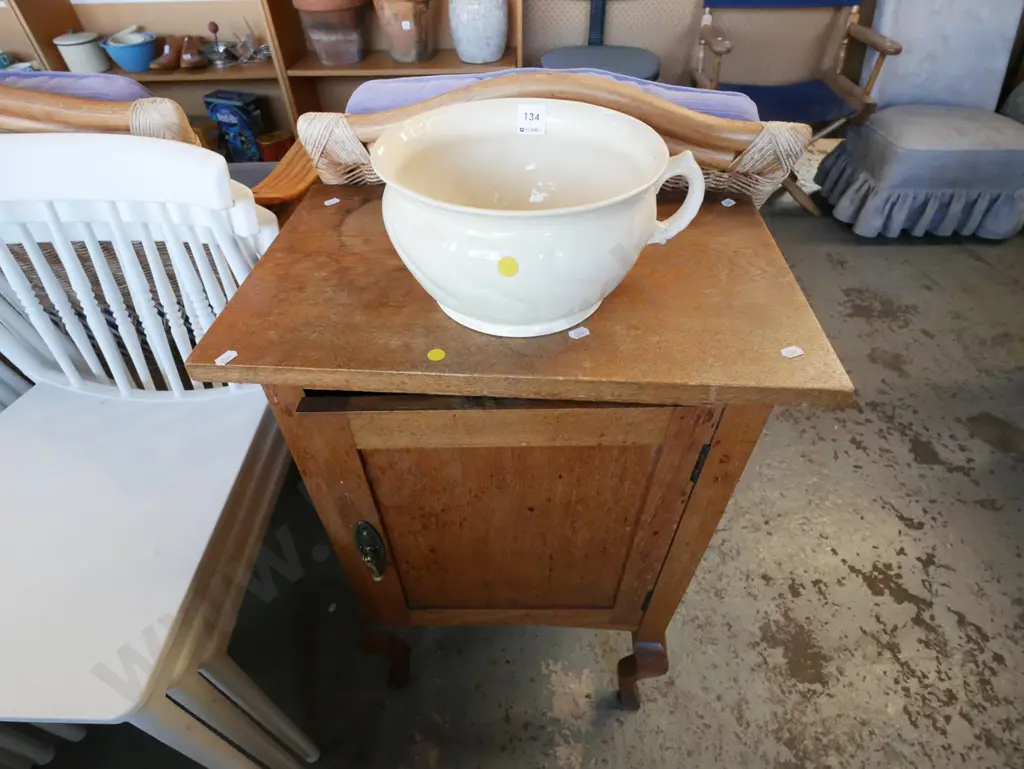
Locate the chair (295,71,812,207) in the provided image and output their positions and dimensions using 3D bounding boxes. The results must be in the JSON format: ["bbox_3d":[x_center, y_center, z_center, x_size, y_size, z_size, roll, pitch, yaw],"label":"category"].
[{"bbox_3d":[0.080,-0.284,1.176,0.660,0.870,0.710,3,44,4],"label":"chair"}]

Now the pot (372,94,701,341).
[{"bbox_3d":[0.025,-0.149,0.488,0.281,0.134,0.247,2,43,3],"label":"pot"}]

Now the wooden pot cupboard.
[{"bbox_3d":[0.012,0.142,0.824,0.550,0.749,0.374,2,43,3],"label":"wooden pot cupboard"}]

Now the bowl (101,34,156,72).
[{"bbox_3d":[-1.389,-1.215,1.958,0.180,0.094,0.180,0,44,0],"label":"bowl"}]

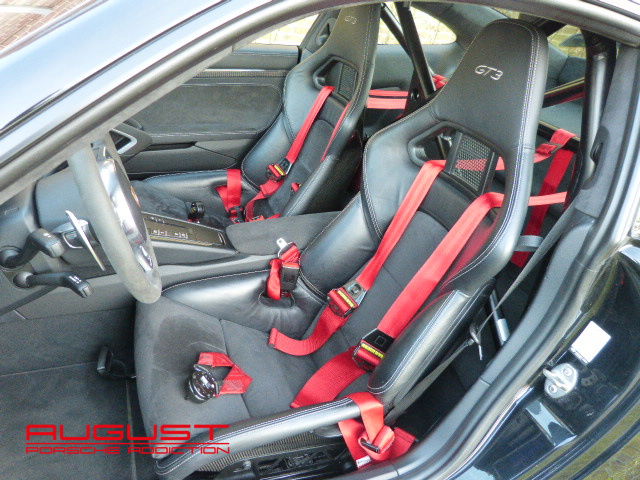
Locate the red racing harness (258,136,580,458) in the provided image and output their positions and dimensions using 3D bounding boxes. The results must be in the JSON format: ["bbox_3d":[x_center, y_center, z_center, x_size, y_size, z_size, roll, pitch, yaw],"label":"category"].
[{"bbox_3d":[0.302,0.090,1.094,0.800,0.620,0.480,-7,33,-19],"label":"red racing harness"}]

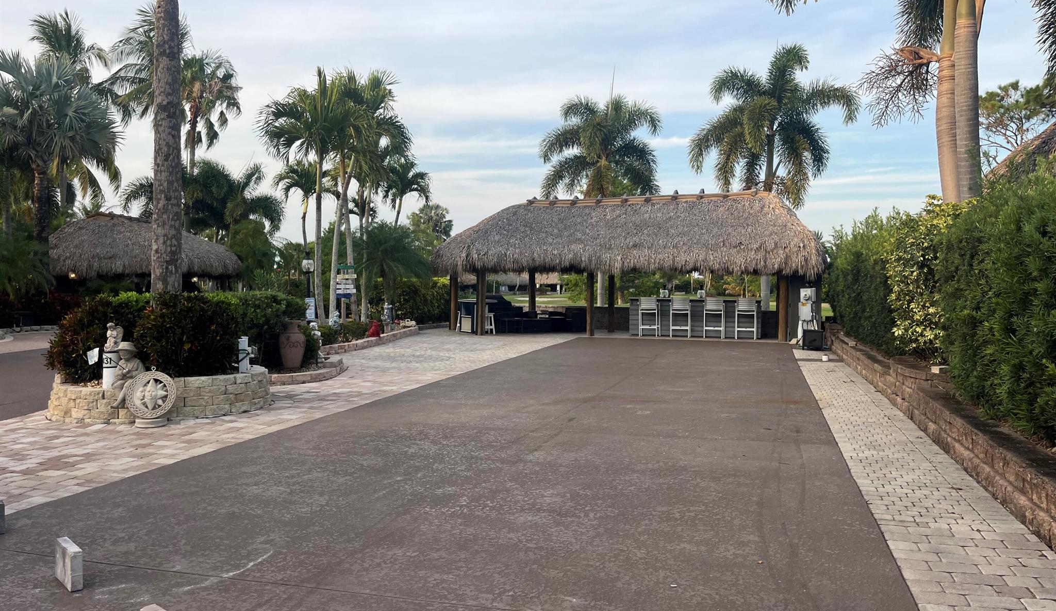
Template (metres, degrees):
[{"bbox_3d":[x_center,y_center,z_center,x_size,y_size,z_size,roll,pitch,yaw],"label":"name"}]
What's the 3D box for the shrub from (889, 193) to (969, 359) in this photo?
[{"bbox_3d":[5.644,-0.373,11.194,1.200,2.340,1.300,0,2,16],"label":"shrub"}]

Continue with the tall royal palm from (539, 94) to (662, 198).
[{"bbox_3d":[2.730,-3.654,29.905,4.500,8.630,4.500,1,2,19],"label":"tall royal palm"}]

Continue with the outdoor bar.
[{"bbox_3d":[3.050,-1.224,23.574,10.700,4.150,4.800,1,2,19],"label":"outdoor bar"}]

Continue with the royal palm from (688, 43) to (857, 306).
[{"bbox_3d":[8.019,-3.902,25.896,5.300,9.370,5.300,1,2,19],"label":"royal palm"}]

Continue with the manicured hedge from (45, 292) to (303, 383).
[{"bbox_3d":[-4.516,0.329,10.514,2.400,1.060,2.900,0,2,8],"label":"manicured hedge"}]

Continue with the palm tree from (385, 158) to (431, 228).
[{"bbox_3d":[-6.220,-3.550,39.912,2.800,7.830,2.800,0,2,16],"label":"palm tree"}]

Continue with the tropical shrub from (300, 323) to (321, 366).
[{"bbox_3d":[-3.604,0.621,13.024,0.500,0.690,0.500,0,2,16],"label":"tropical shrub"}]

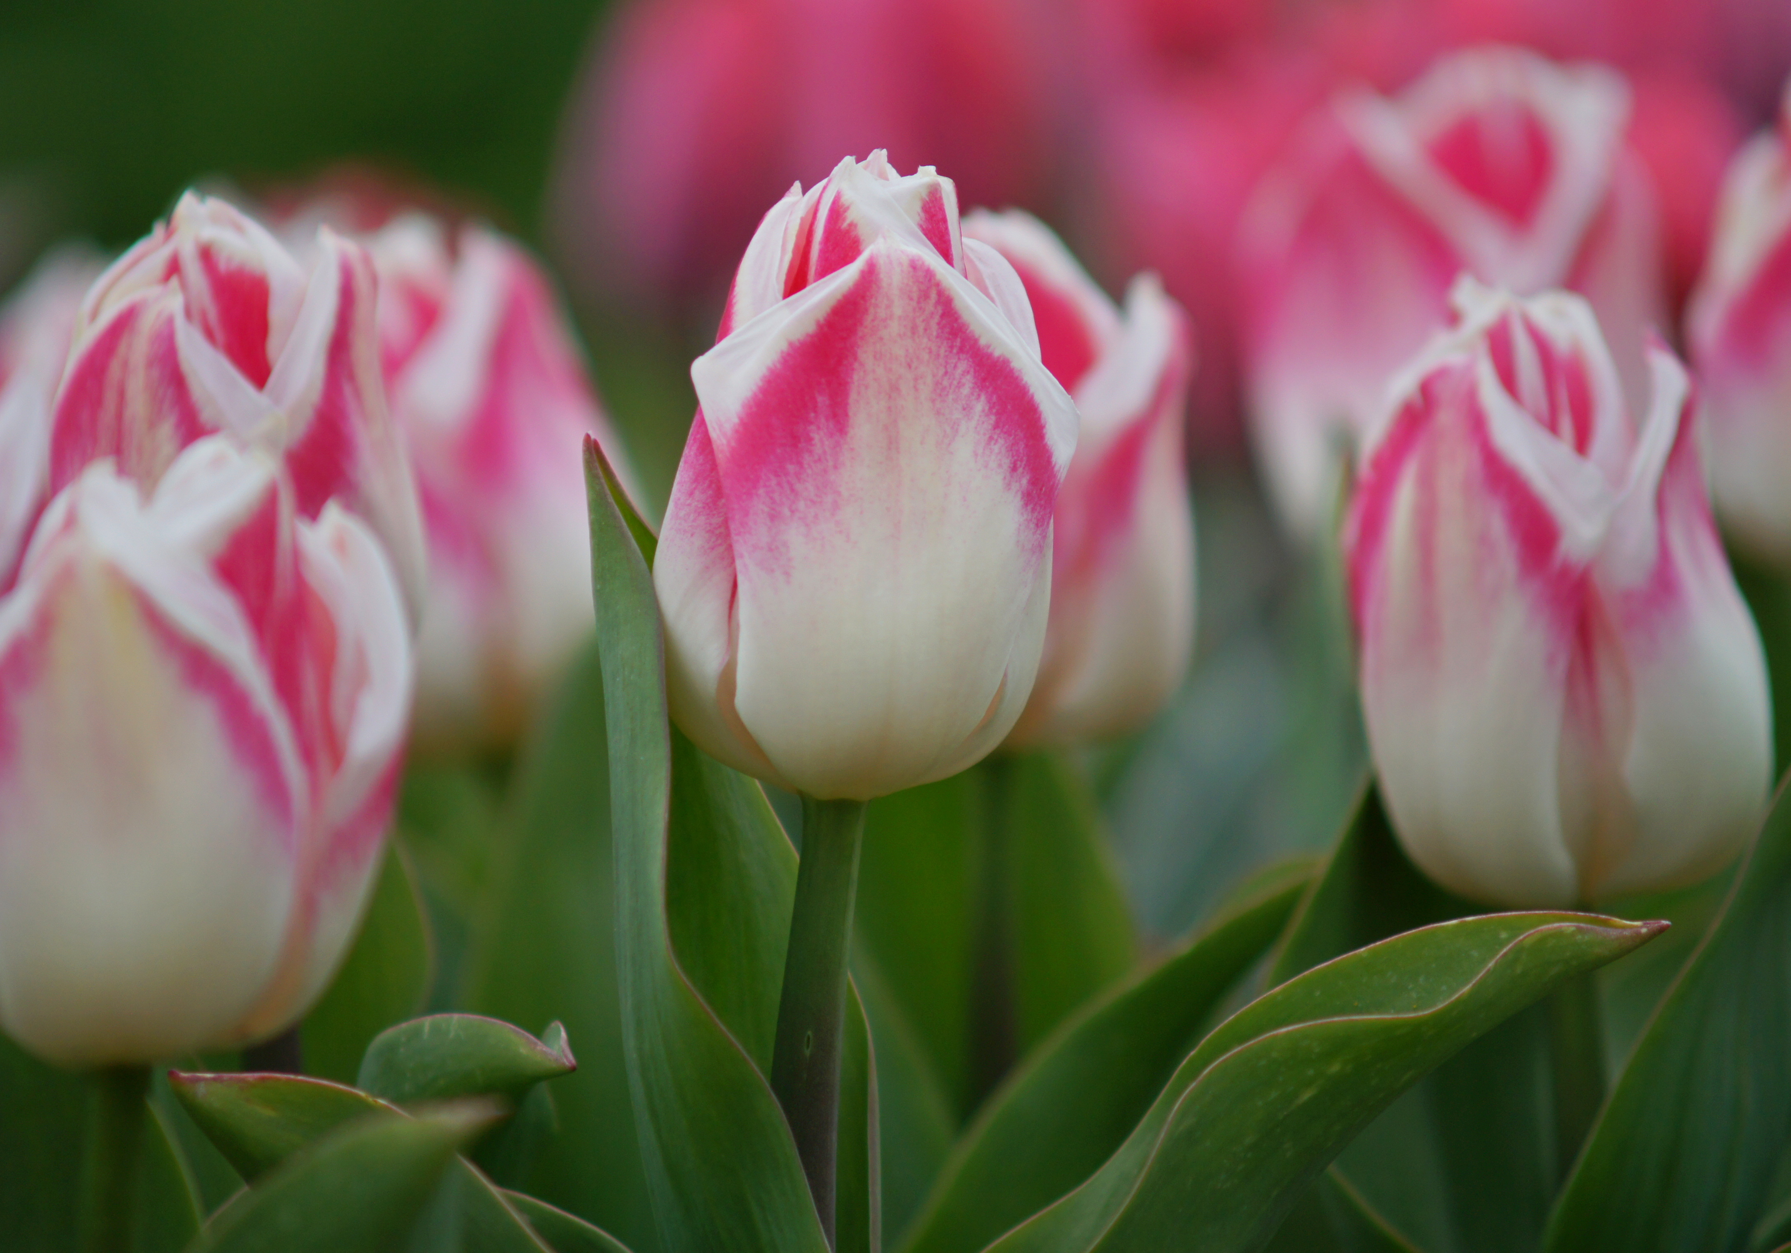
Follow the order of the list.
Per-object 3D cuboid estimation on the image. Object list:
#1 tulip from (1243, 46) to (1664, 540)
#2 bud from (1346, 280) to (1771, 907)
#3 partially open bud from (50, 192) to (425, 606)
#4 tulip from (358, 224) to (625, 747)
[{"bbox_3d":[0.064,-0.034,1.870,0.047,0.061,0.046,0,7,0],"label":"tulip"},{"bbox_3d":[0.070,-0.004,1.740,0.045,0.066,0.044,0,7,0],"label":"bud"},{"bbox_3d":[-0.070,-0.016,1.740,0.040,0.058,0.040,0,7,0],"label":"partially open bud"},{"bbox_3d":[-0.045,-0.015,1.810,0.035,0.058,0.034,0,7,0],"label":"tulip"}]

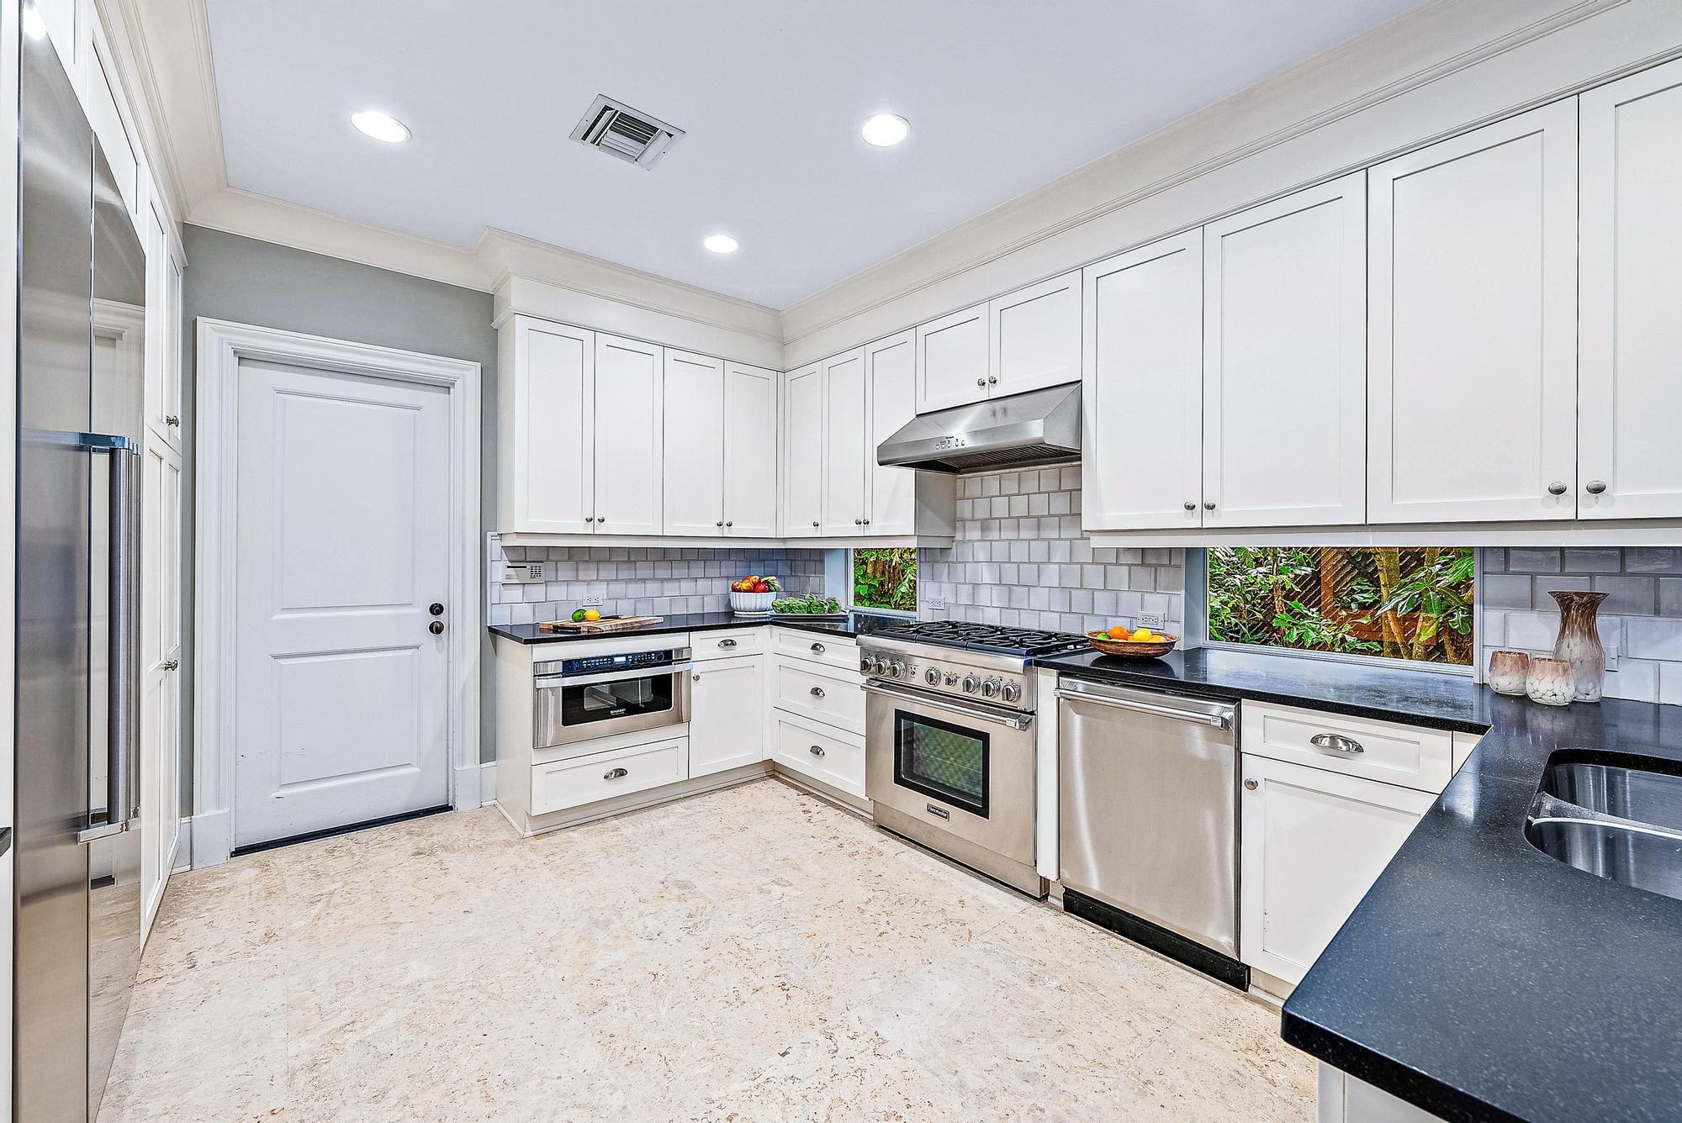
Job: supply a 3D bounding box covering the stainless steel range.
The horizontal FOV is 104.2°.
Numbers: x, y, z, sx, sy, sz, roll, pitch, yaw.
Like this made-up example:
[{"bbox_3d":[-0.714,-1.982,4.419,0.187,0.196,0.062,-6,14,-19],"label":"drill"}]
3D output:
[{"bbox_3d":[0.656,0.822,2.984,0.735,0.945,0.911,0,1,-41],"label":"stainless steel range"}]

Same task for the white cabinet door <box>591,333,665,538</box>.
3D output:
[{"bbox_3d":[-1.148,-0.671,3.551,0.379,1.055,0.025,0,1,-40],"label":"white cabinet door"}]

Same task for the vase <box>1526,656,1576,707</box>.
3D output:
[{"bbox_3d":[1.876,0.318,1.726,0.087,0.117,0.087,0,1,-40],"label":"vase"}]

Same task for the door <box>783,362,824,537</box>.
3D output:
[{"bbox_3d":[-0.226,-0.672,4.066,0.025,1.055,0.380,0,1,-40],"label":"door"}]

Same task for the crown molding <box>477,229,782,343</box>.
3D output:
[{"bbox_3d":[-0.983,-1.453,3.583,1.730,0.143,0.130,0,1,-40],"label":"crown molding"}]

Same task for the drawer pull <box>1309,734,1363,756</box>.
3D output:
[{"bbox_3d":[1.340,0.491,1.775,0.030,0.040,0.118,0,1,-41],"label":"drawer pull"}]

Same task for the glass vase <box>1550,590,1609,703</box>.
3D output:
[{"bbox_3d":[2.061,0.238,1.829,0.114,0.302,0.114,0,1,-41],"label":"glass vase"}]

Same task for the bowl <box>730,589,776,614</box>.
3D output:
[{"bbox_3d":[-0.580,0.265,4.319,0.300,0.150,0.300,0,0,0],"label":"bowl"}]

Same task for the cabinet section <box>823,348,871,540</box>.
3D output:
[{"bbox_3d":[0.022,-0.667,3.776,0.025,1.055,0.371,0,1,-40],"label":"cabinet section"}]

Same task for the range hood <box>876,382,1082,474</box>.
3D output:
[{"bbox_3d":[0.695,-0.596,3.001,0.580,0.279,0.903,0,1,-40],"label":"range hood"}]

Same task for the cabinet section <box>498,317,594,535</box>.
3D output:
[{"bbox_3d":[-1.519,-0.661,3.372,0.377,1.040,0.334,-1,1,-41],"label":"cabinet section"}]

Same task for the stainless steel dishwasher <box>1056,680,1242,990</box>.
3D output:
[{"bbox_3d":[1.207,0.858,2.371,0.630,0.875,0.598,0,1,-41],"label":"stainless steel dishwasher"}]

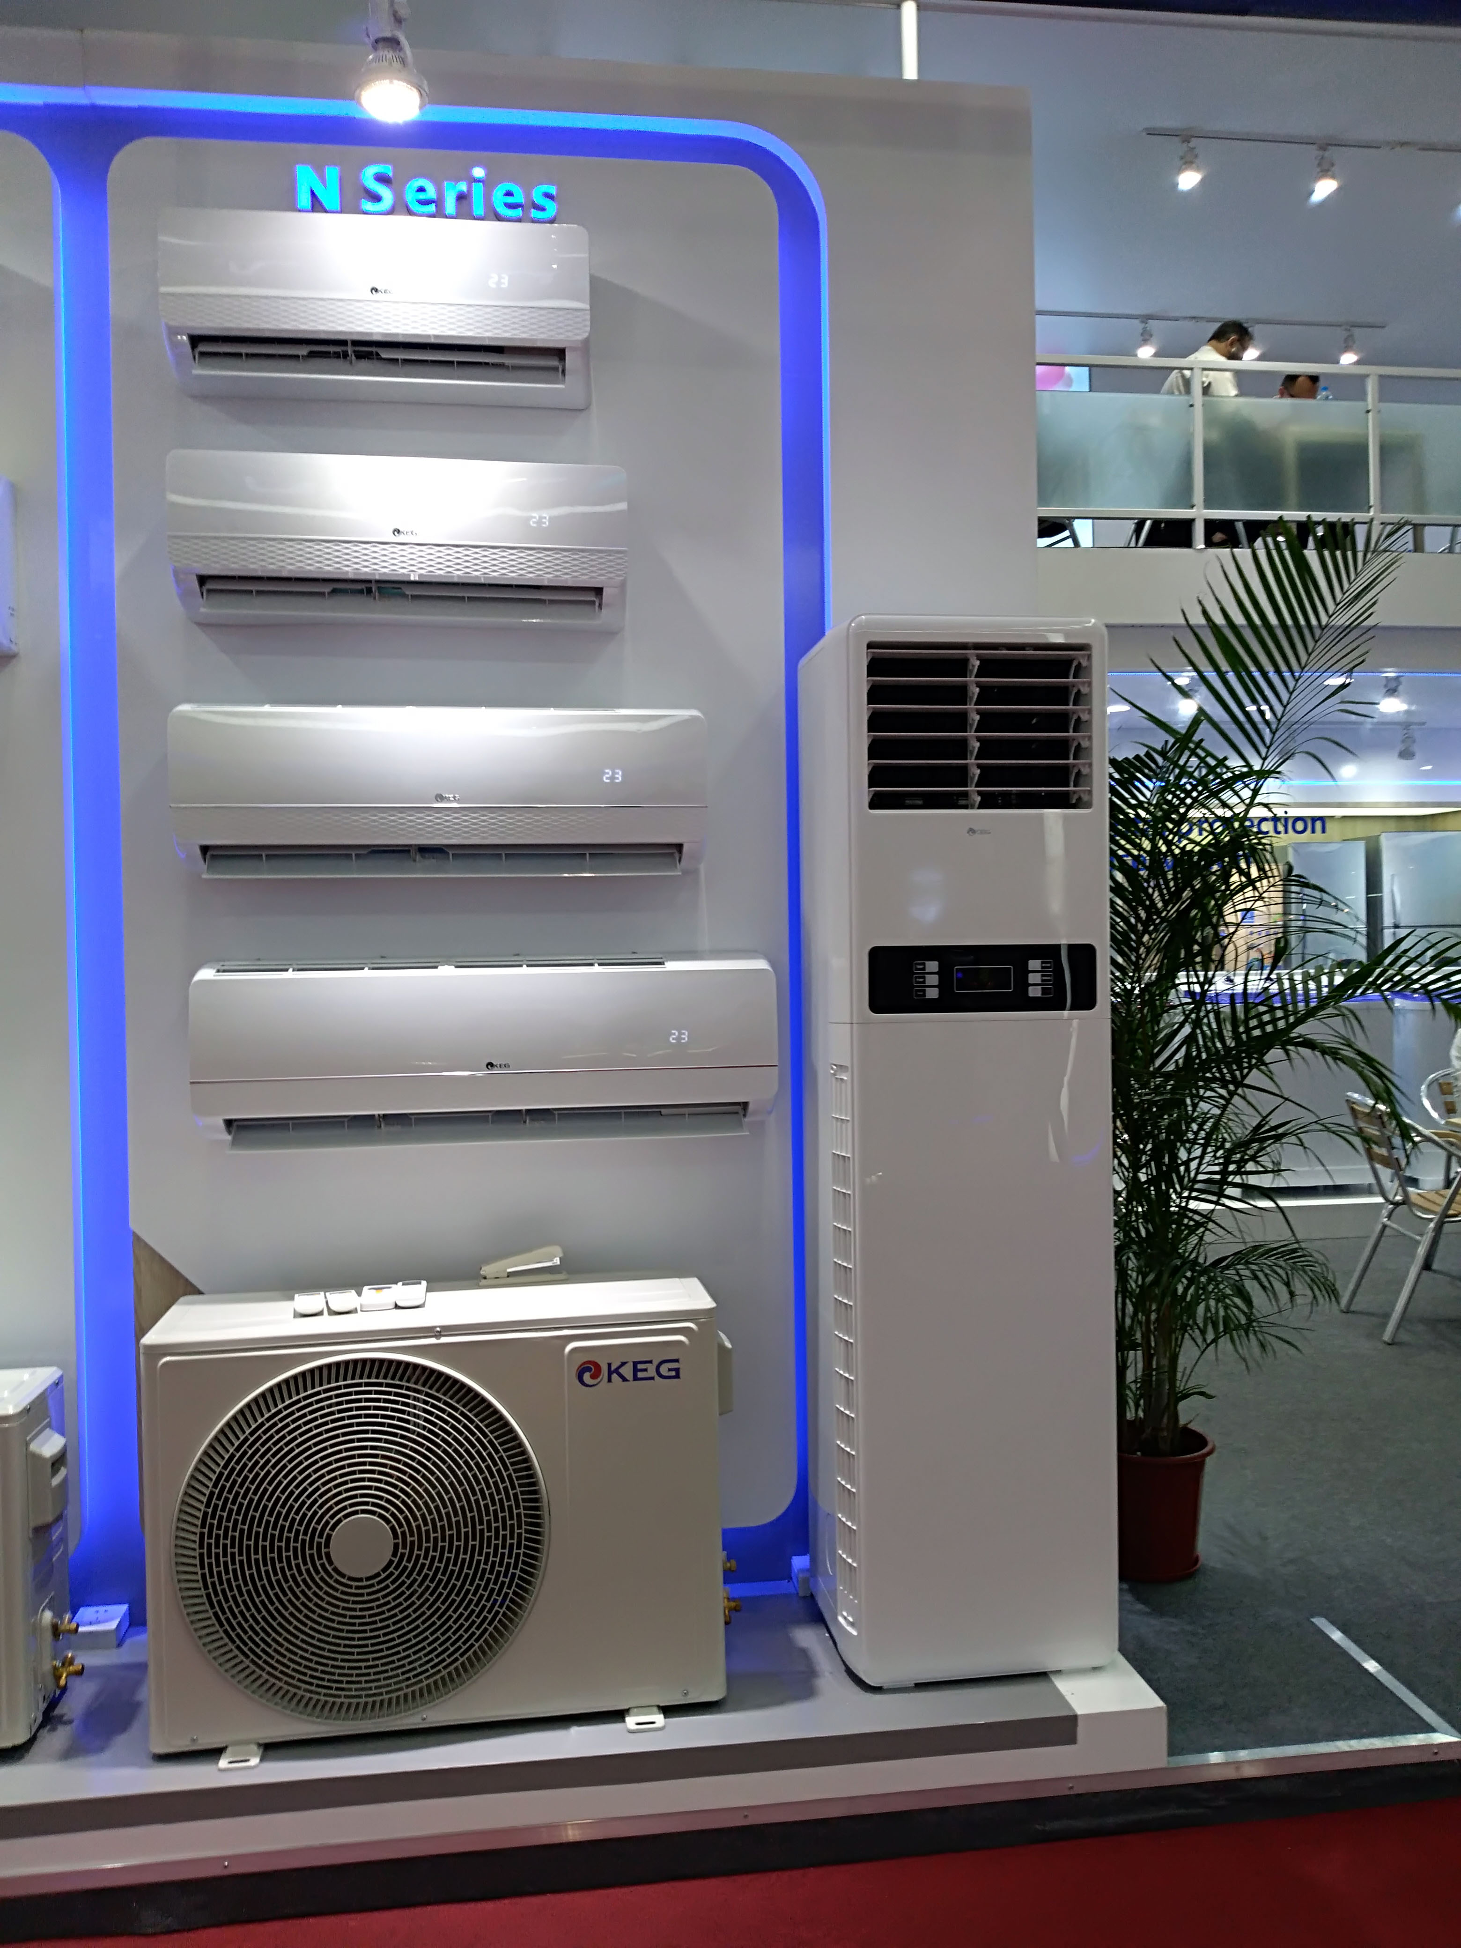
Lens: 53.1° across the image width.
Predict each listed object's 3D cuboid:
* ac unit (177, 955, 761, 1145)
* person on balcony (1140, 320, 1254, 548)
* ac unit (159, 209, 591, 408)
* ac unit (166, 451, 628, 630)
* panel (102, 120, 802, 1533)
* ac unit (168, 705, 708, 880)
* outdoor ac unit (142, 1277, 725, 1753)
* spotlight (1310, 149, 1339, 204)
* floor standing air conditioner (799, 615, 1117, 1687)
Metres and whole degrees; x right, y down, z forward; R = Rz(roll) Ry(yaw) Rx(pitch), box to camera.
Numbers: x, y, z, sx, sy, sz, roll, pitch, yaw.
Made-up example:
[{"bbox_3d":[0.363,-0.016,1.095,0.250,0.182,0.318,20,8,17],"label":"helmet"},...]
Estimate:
[{"bbox_3d":[-0.426,0.135,2.630,1.008,0.323,0.220,-1,1,-7],"label":"ac unit"},{"bbox_3d":[2.429,-2.662,7.401,0.720,1.271,0.500,-2,1,-39],"label":"person on balcony"},{"bbox_3d":[-0.616,-1.178,2.600,0.728,0.275,0.190,-1,1,-7],"label":"ac unit"},{"bbox_3d":[-0.579,-0.765,2.611,0.783,0.270,0.190,-1,1,-7],"label":"ac unit"},{"bbox_3d":[-0.499,-0.225,2.756,1.216,2.590,0.060,-1,1,-7],"label":"panel"},{"bbox_3d":[-0.506,-0.322,2.617,0.917,0.298,0.210,-1,1,-7],"label":"ac unit"},{"bbox_3d":[-0.478,0.883,2.473,0.900,0.663,0.310,-1,1,-9],"label":"outdoor ac unit"},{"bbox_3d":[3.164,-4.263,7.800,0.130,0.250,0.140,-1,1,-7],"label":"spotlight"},{"bbox_3d":[0.402,0.297,2.662,0.450,1.801,0.375,-1,1,-9],"label":"floor standing air conditioner"}]

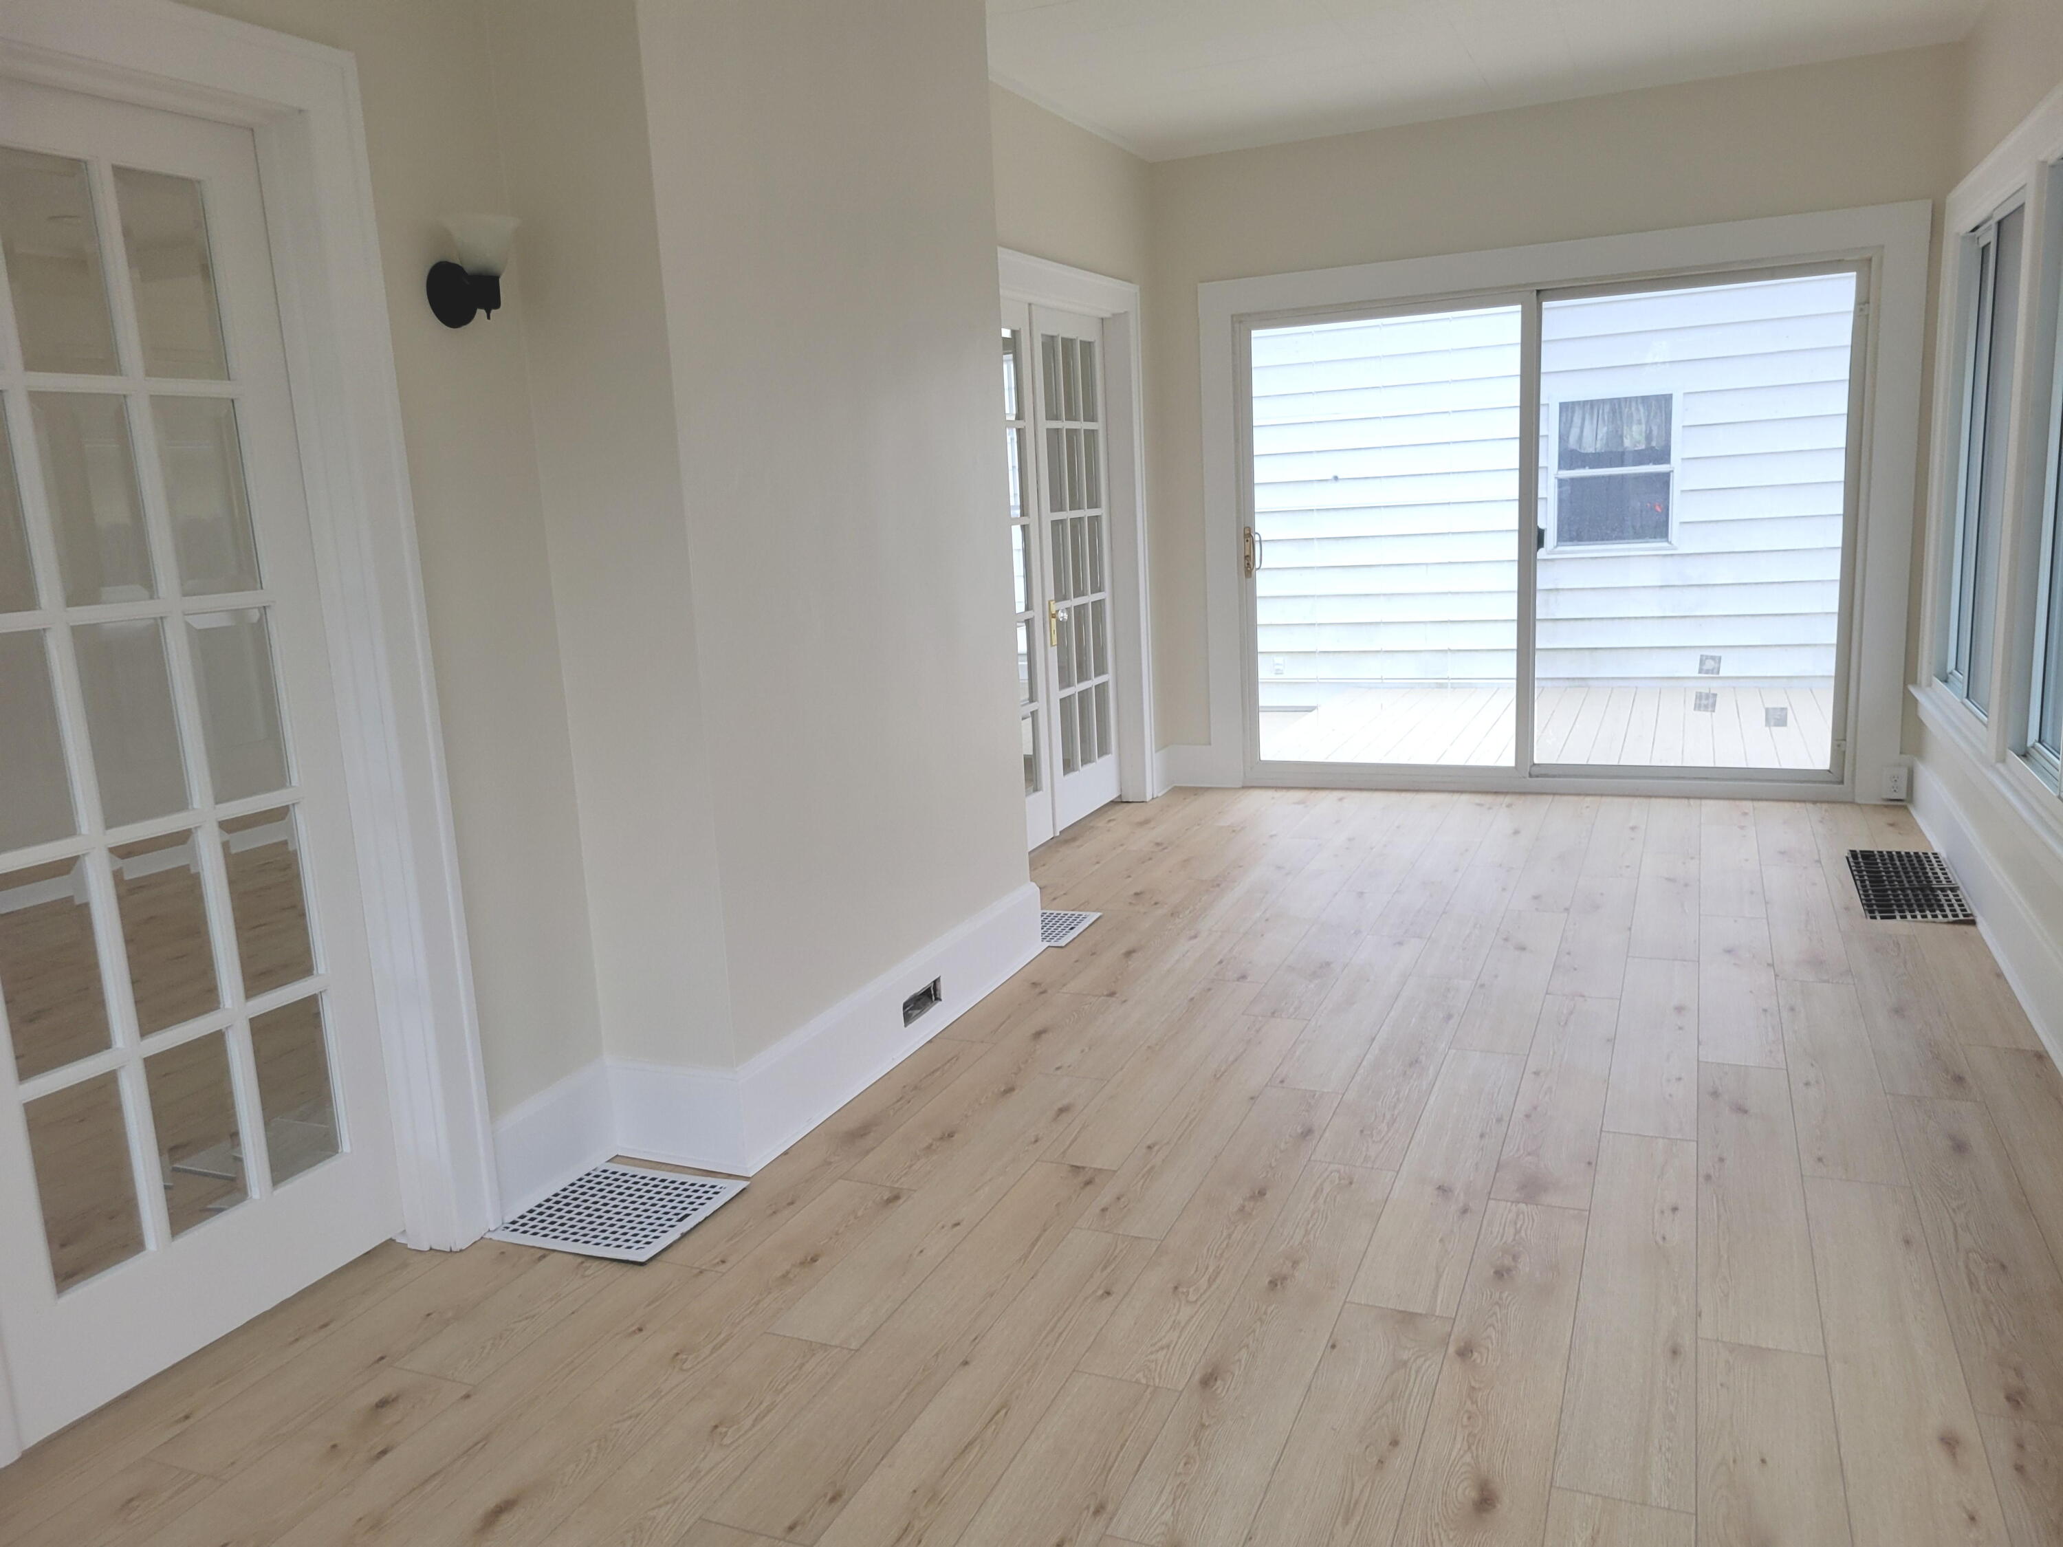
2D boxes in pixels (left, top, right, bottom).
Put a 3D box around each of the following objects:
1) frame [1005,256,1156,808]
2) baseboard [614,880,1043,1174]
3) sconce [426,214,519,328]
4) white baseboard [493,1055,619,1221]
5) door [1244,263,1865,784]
[{"bbox_3d":[0.108,-0.805,5.912,0.168,2.155,1.594,1,11,23],"label":"frame"},{"bbox_3d":[-0.428,0.560,3.933,0.342,0.231,1.594,1,11,23],"label":"baseboard"},{"bbox_3d":[-0.992,-0.896,2.766,0.172,0.179,0.140,1,11,23],"label":"sconce"},{"bbox_3d":[-0.964,0.739,3.127,0.024,0.221,0.351,1,11,23],"label":"white baseboard"},{"bbox_3d":[2.031,-0.935,6.323,2.387,2.004,0.108,1,11,23],"label":"door"}]

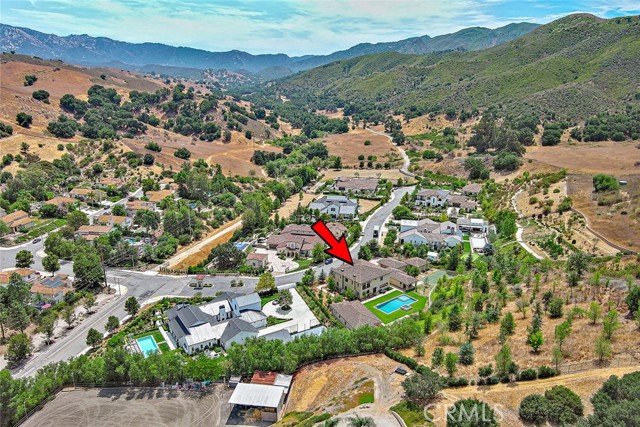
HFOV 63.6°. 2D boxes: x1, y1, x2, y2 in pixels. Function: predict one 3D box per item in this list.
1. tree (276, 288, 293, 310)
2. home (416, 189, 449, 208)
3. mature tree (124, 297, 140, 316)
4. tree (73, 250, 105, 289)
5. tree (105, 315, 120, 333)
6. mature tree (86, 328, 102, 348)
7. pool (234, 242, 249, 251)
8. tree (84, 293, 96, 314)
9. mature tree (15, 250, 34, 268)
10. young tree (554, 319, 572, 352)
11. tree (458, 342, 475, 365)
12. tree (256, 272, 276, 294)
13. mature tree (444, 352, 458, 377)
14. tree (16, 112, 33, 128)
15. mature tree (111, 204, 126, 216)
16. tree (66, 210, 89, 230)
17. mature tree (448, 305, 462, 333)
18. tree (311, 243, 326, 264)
[{"bbox_3d":[-11.930,28.890,173.200,5.210,7.280,5.210,0,17,0],"label":"tree"},{"bbox_3d":[63.810,-8.770,292.170,18.000,8.000,13.000,6,18,19],"label":"home"},{"bbox_3d":[-61.620,30.560,169.440,5.100,6.340,5.100,0,17,0],"label":"mature tree"},{"bbox_3d":[-87.310,21.120,194.450,11.470,13.490,11.120,0,16,0],"label":"tree"},{"bbox_3d":[-64.360,34.120,159.920,4.810,5.240,4.810,0,17,0],"label":"tree"},{"bbox_3d":[-68.051,37.960,155.958,4.555,6.560,4.555,0,17,0],"label":"mature tree"},{"bbox_3d":[-36.848,15.568,230.286,6.600,1.000,9.800,4,18,12],"label":"pool"},{"bbox_3d":[-78.307,31.017,176.142,4.325,7.783,4.325,0,17,0],"label":"tree"},{"bbox_3d":[-115.130,18.700,200.880,7.560,8.170,7.560,0,17,0],"label":"mature tree"},{"bbox_3d":[57.620,29.100,122.000,4.050,8.050,3.920,0,16,0],"label":"young tree"},{"bbox_3d":[37.790,36.110,132.990,4.000,5.550,4.000,0,17,0],"label":"tree"},{"bbox_3d":[-19.706,25.701,189.305,7.118,8.083,7.118,0,17,0],"label":"tree"},{"bbox_3d":[33.047,37.801,128.784,2.874,7.063,2.874,0,17,0],"label":"mature tree"},{"bbox_3d":[-274.790,-86.480,479.460,14.430,14.290,14.430,0,17,0],"label":"tree"},{"bbox_3d":[-112.630,-1.680,288.190,8.500,6.350,8.240,0,16,0],"label":"mature tree"},{"bbox_3d":[-118.220,3.410,251.370,10.400,9.150,10.400,0,17,0],"label":"tree"},{"bbox_3d":[39.320,30.470,149.620,3.940,8.360,3.940,0,17,0],"label":"mature tree"},{"bbox_3d":[-0.621,16.467,213.667,5.799,9.189,5.799,0,17,0],"label":"tree"}]

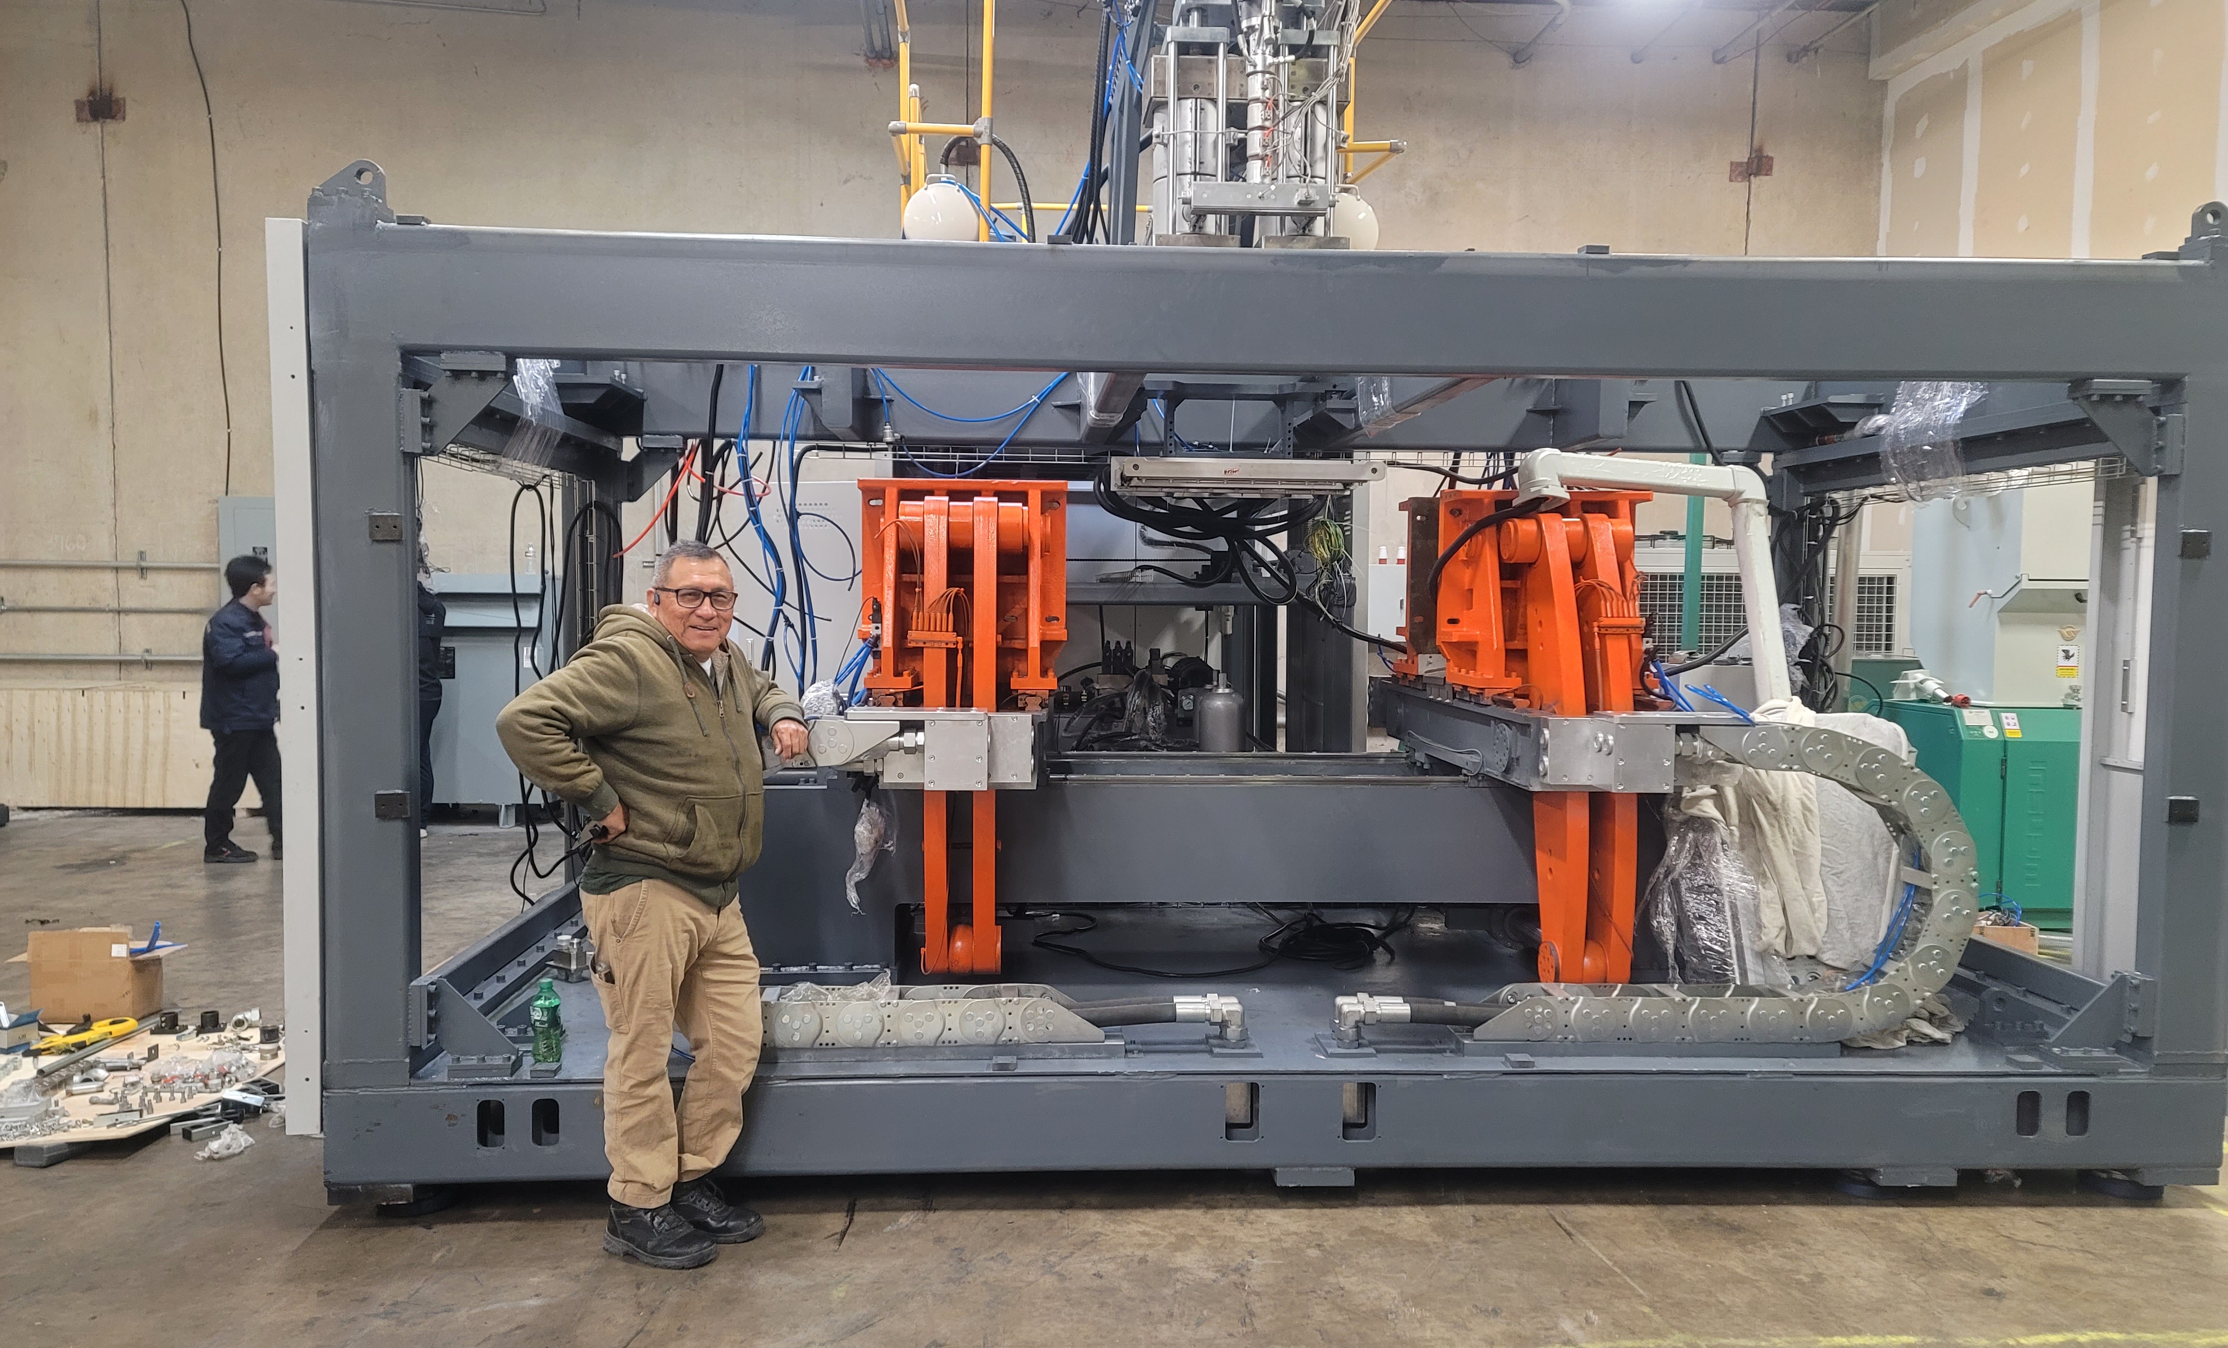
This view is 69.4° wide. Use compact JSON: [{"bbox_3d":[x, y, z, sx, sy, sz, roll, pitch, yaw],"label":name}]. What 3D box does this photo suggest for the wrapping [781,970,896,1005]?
[{"bbox_3d":[-0.734,0.818,4.258,0.300,0.085,0.150,0,3,-3],"label":"wrapping"}]

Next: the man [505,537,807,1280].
[{"bbox_3d":[-1.108,0.528,3.907,0.530,1.700,0.670,3,4,37],"label":"man"}]

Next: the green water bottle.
[{"bbox_3d":[-1.443,0.879,4.089,0.072,0.214,0.072,0,3,-3],"label":"green water bottle"}]

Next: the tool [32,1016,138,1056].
[{"bbox_3d":[-3.328,1.179,5.201,0.100,0.060,0.330,3,4,37],"label":"tool"}]

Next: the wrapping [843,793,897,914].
[{"bbox_3d":[-0.683,0.502,4.507,0.150,0.335,0.110,0,3,-3],"label":"wrapping"}]

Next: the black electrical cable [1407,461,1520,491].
[{"bbox_3d":[1.137,-0.645,5.231,0.370,0.100,0.120,0,3,-3],"label":"black electrical cable"}]

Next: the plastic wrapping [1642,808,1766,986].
[{"bbox_3d":[1.792,0.675,4.890,0.370,0.560,0.280,0,3,-3],"label":"plastic wrapping"}]

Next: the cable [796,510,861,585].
[{"bbox_3d":[-0.957,-0.426,5.396,0.220,0.250,0.120,0,3,-3],"label":"cable"}]

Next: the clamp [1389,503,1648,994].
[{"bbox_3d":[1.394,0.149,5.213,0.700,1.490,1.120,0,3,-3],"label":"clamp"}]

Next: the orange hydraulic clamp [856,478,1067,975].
[{"bbox_3d":[-0.472,0.135,4.957,0.665,1.490,0.820,0,3,-3],"label":"orange hydraulic clamp"}]

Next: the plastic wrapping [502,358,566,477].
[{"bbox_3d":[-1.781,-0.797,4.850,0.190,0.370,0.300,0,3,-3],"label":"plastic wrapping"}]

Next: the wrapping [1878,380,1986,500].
[{"bbox_3d":[2.719,-0.785,5.297,0.220,0.430,0.480,0,3,-3],"label":"wrapping"}]

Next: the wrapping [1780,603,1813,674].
[{"bbox_3d":[2.474,-0.111,5.886,0.160,0.270,0.160,0,3,-3],"label":"wrapping"}]

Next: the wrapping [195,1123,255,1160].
[{"bbox_3d":[-2.464,1.279,4.434,0.155,0.075,0.130,0,3,-3],"label":"wrapping"}]

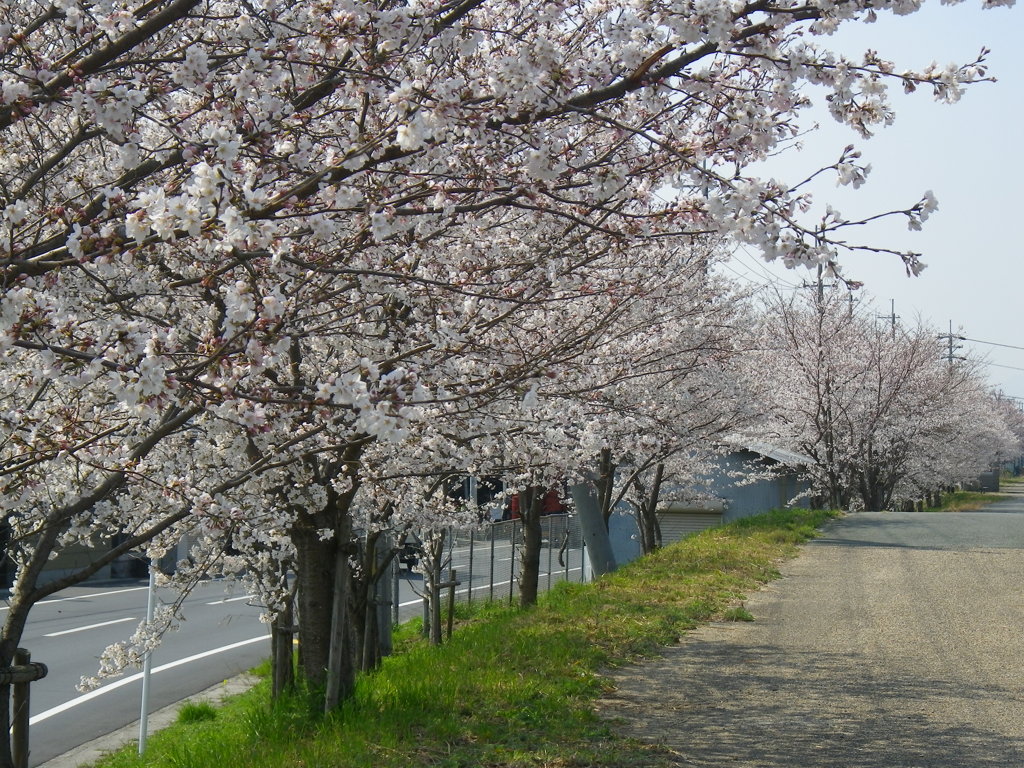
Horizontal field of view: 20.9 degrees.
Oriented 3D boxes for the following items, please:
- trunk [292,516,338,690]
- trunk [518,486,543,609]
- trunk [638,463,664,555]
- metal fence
[{"bbox_3d":[-1.924,2.191,27.500,0.430,1.780,0.410,0,-1,0],"label":"trunk"},{"bbox_3d":[0.294,2.536,43.000,0.350,1.920,0.340,0,-1,0],"label":"trunk"},{"bbox_3d":[2.910,2.607,58.000,0.530,1.950,0.480,0,-1,0],"label":"trunk"},{"bbox_3d":[-0.036,3.210,50.000,0.100,1.500,18.500,0,-1,10],"label":"metal fence"}]

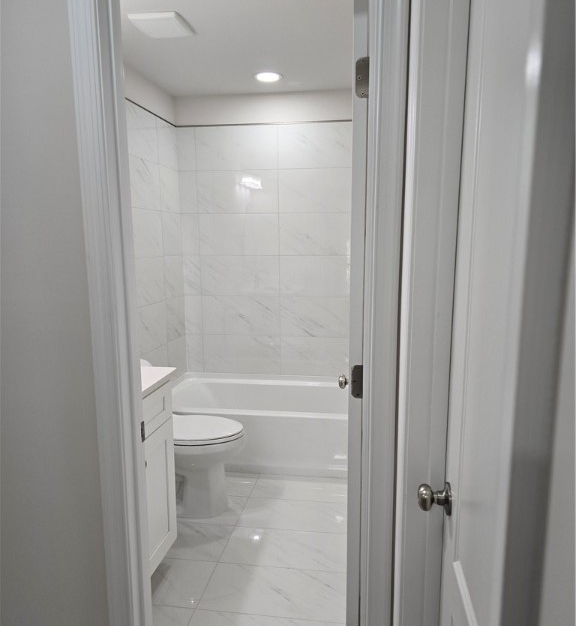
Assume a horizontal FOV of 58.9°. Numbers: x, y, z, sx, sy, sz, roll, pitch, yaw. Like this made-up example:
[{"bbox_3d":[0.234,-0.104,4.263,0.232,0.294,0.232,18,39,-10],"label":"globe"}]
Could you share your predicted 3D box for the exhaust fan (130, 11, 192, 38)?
[{"bbox_3d":[-0.590,-1.343,2.397,0.224,0.029,0.245,1,8,8],"label":"exhaust fan"}]

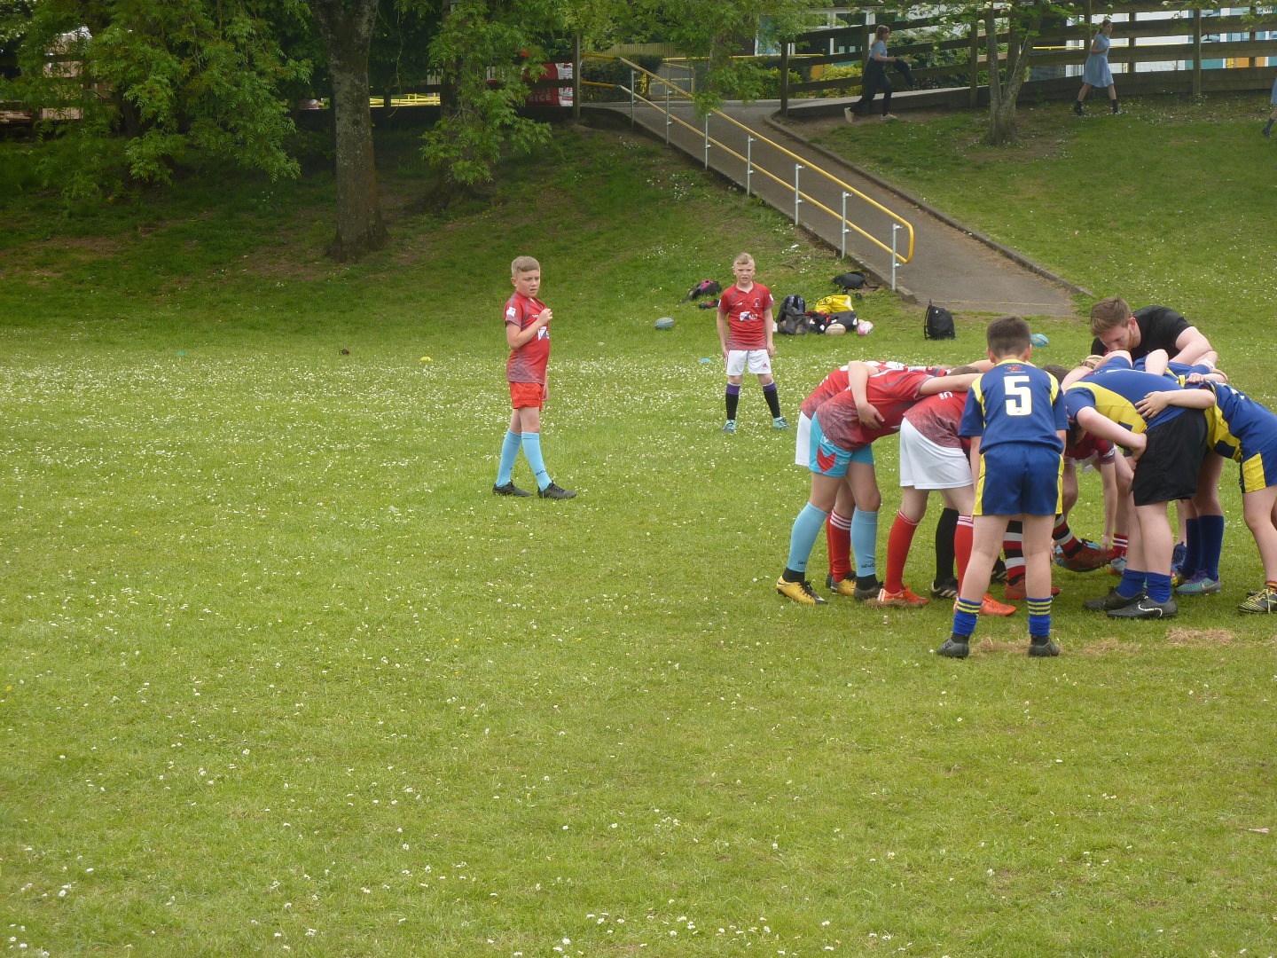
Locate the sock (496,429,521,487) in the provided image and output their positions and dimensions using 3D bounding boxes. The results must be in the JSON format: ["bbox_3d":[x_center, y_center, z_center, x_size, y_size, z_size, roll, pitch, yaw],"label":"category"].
[{"bbox_3d":[-0.759,-0.120,19.500,0.115,0.330,0.100,17,12,26],"label":"sock"}]

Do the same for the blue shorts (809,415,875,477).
[{"bbox_3d":[0.871,-0.162,14.030,0.260,0.290,0.310,17,8,13],"label":"blue shorts"}]

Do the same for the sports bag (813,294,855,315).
[{"bbox_3d":[2.544,-2.226,43.200,0.520,0.360,0.300,0,4,0],"label":"sports bag"}]

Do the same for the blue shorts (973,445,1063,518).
[{"bbox_3d":[1.418,-0.002,12.400,0.335,0.300,0.250,1,5,8],"label":"blue shorts"}]

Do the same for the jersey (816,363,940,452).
[{"bbox_3d":[1.087,-0.324,15.100,0.570,0.310,0.450,-27,6,-7],"label":"jersey"}]

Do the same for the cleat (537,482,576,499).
[{"bbox_3d":[-0.488,0.068,19.800,0.245,0.105,0.095,1,5,13],"label":"cleat"}]

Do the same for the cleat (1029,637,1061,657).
[{"bbox_3d":[1.501,0.617,12.260,0.090,0.085,0.240,2,5,24],"label":"cleat"}]

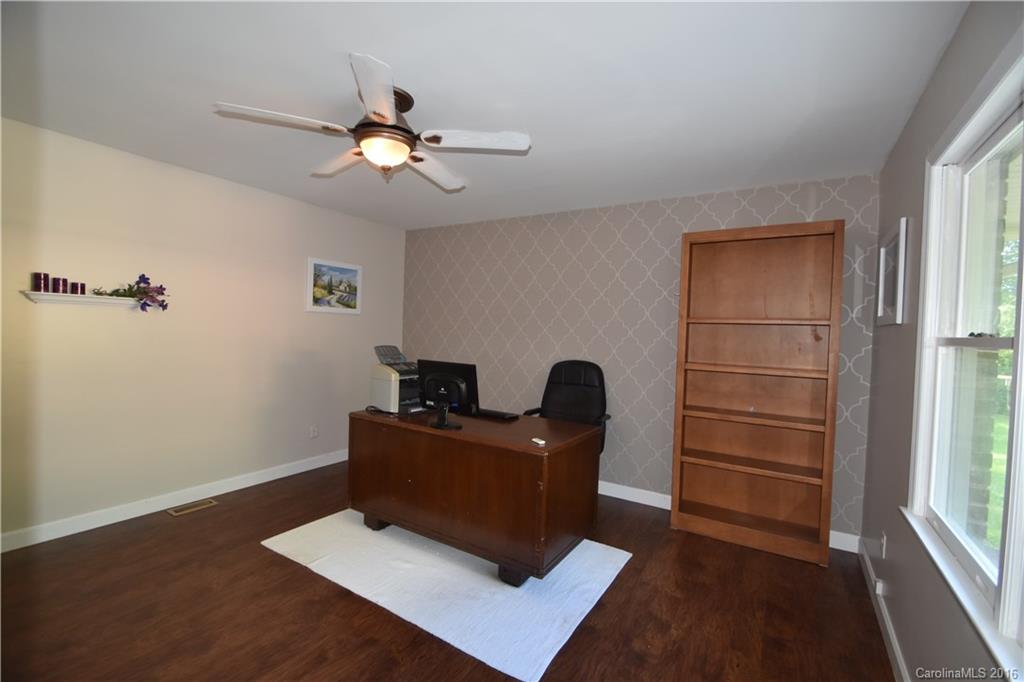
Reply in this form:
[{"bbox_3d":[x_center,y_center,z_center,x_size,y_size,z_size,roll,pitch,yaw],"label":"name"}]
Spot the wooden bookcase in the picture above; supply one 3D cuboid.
[{"bbox_3d":[1.655,0.312,2.950,0.915,2.113,0.288,3,2,32],"label":"wooden bookcase"}]

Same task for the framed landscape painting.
[{"bbox_3d":[-1.714,-0.518,4.168,0.026,0.500,0.590,3,2,32],"label":"framed landscape painting"}]

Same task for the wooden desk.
[{"bbox_3d":[-0.267,0.921,2.928,1.508,0.762,0.820,3,2,31],"label":"wooden desk"}]

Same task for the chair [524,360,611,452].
[{"bbox_3d":[0.376,0.746,3.342,0.630,1.135,0.660,3,2,32],"label":"chair"}]

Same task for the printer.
[{"bbox_3d":[-0.826,0.285,3.261,0.420,0.450,0.370,3,2,32],"label":"printer"}]

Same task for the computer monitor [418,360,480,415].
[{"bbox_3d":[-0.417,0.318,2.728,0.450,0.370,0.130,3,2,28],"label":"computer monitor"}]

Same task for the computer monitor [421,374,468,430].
[{"bbox_3d":[-0.407,0.345,2.662,0.410,0.390,0.190,3,2,28],"label":"computer monitor"}]

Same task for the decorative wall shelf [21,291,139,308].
[{"bbox_3d":[-2.638,-0.256,2.644,0.100,0.065,0.540,3,2,32],"label":"decorative wall shelf"}]

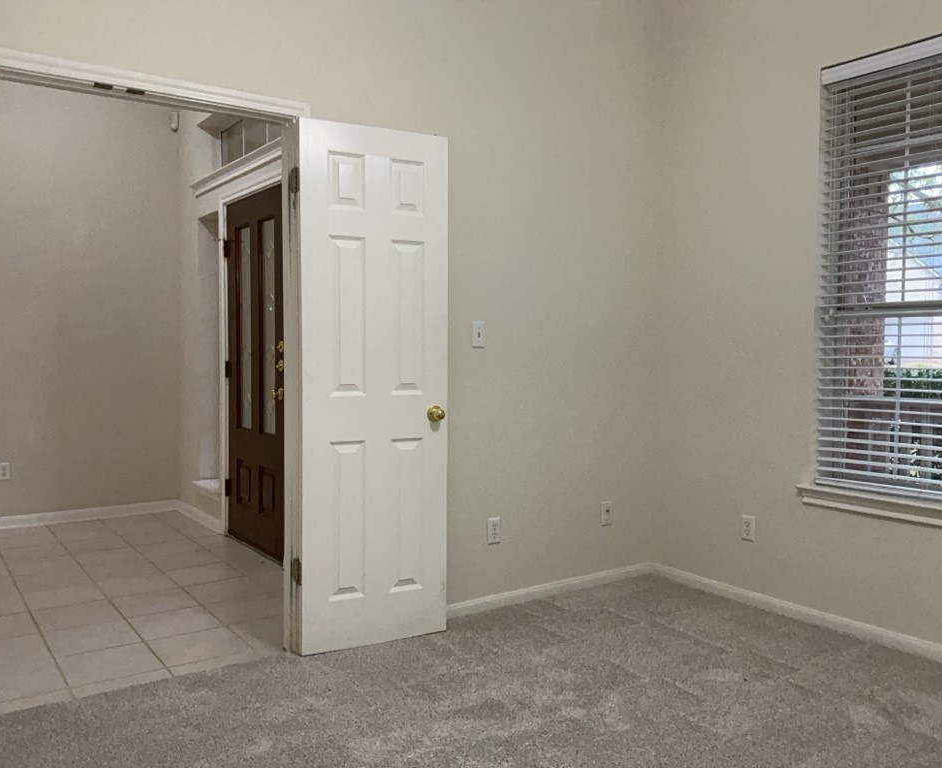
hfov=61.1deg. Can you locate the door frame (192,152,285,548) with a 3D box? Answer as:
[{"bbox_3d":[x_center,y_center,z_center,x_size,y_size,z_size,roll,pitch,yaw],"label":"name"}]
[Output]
[{"bbox_3d":[-1.287,-0.156,4.710,0.150,2.270,1.680,-1,3,-36],"label":"door frame"}]

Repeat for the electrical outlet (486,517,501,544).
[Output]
[{"bbox_3d":[0.107,0.668,3.619,0.070,0.115,0.010,-1,3,-36],"label":"electrical outlet"}]

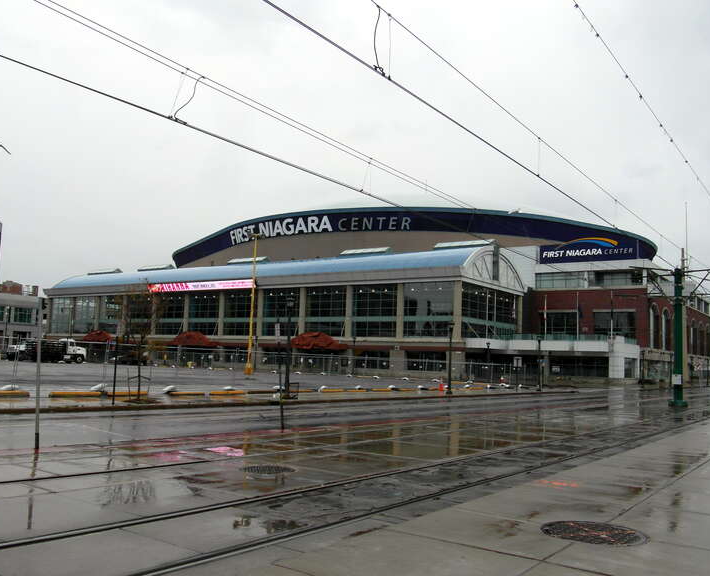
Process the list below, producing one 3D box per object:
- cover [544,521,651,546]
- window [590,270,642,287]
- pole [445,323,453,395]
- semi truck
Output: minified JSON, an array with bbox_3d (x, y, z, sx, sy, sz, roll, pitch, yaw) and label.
[{"bbox_3d":[2.429,2.509,7.202,1.000,0.040,1.000,2,-6,0],"label":"cover"},{"bbox_3d":[38.761,-1.405,105.000,7.700,2.200,0.250,-2,-7,36],"label":"window"},{"bbox_3d":[6.095,4.525,45.310,0.400,4.500,0.400,-3,-8,35],"label":"pole"},{"bbox_3d":[-41.129,8.665,97.500,8.300,3.300,2.500,4,-6,-16],"label":"semi truck"}]

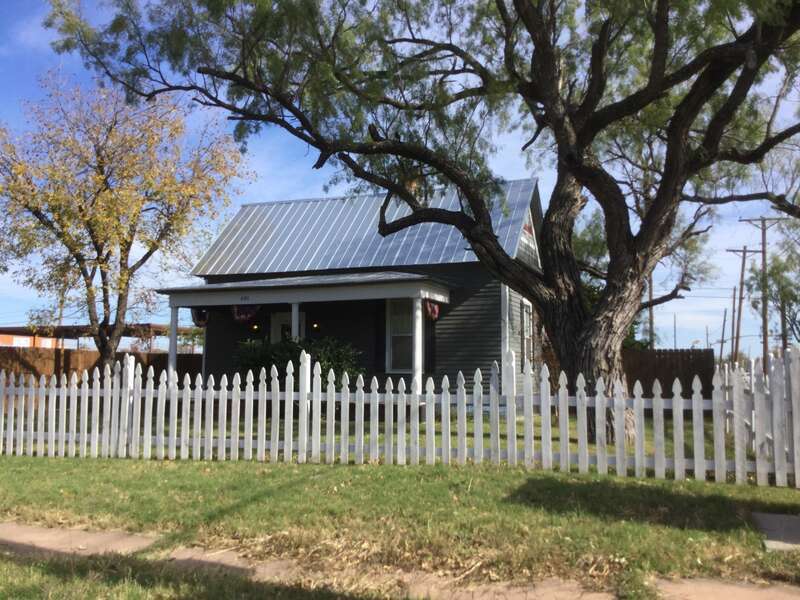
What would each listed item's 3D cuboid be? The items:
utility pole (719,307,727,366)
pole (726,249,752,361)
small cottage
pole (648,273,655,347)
[{"bbox_3d":[38.240,4.779,84.706,0.300,7.501,0.300,5,-5,24],"label":"utility pole"},{"bbox_3d":[22.831,0.922,48.140,2.400,9.186,0.350,5,-5,24],"label":"pole"},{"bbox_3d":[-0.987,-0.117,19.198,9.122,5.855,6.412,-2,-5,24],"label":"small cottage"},{"bbox_3d":[14.228,0.415,40.653,0.280,8.812,0.280,-2,-5,24],"label":"pole"}]

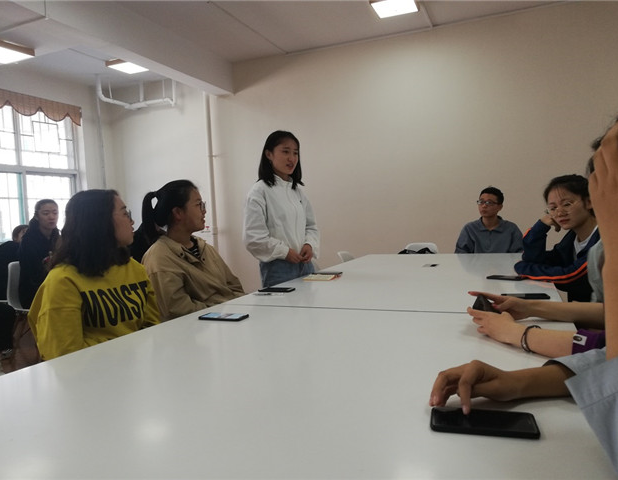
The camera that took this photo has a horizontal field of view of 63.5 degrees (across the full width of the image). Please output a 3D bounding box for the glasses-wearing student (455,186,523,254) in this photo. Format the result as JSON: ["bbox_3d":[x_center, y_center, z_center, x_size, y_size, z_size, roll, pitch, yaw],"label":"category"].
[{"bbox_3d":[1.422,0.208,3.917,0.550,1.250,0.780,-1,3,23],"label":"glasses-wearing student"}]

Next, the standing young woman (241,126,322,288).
[{"bbox_3d":[-0.150,0.146,3.018,0.460,1.602,0.310,-5,4,-41],"label":"standing young woman"}]

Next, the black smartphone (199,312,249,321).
[{"bbox_3d":[-0.291,0.268,1.727,0.158,0.009,0.077,-1,3,22],"label":"black smartphone"}]

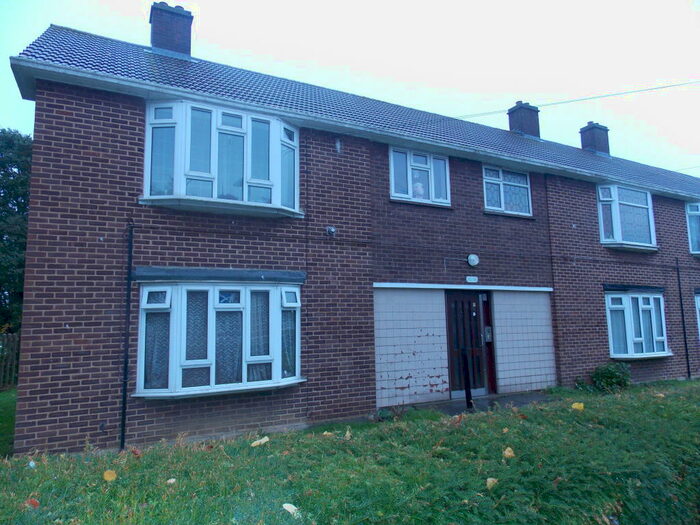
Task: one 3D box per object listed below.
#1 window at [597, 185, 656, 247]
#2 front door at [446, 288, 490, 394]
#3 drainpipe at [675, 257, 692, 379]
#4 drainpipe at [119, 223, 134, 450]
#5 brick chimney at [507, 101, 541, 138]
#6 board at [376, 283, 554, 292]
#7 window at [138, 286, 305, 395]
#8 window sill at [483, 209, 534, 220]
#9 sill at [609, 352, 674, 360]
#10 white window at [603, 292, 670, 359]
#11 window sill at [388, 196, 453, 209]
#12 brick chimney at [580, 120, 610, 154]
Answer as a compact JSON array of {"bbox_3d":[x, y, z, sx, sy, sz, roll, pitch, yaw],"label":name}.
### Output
[{"bbox_3d":[7.350,-1.177,12.013,2.447,1.500,0.302,3,-8,-27],"label":"window"},{"bbox_3d":[2.411,1.646,9.528,1.037,2.125,0.081,3,-8,-27],"label":"front door"},{"bbox_3d":[9.060,1.469,12.650,0.065,3.293,0.075,3,-8,-27],"label":"drainpipe"},{"bbox_3d":[-3.100,0.989,6.480,0.065,3.142,0.075,3,-8,-27],"label":"drainpipe"},{"bbox_3d":[5.832,-4.780,15.530,0.866,1.176,0.584,3,-8,-27],"label":"brick chimney"},{"bbox_3d":[2.509,0.520,9.546,4.712,0.091,0.101,3,-8,-27],"label":"board"},{"bbox_3d":[-1.829,1.114,6.998,2.467,1.561,0.312,3,-8,-27],"label":"window"},{"bbox_3d":[3.562,-1.070,10.370,1.530,0.060,0.131,3,-8,-27],"label":"window sill"},{"bbox_3d":[7.439,2.330,11.576,2.628,0.070,0.332,3,-8,-27],"label":"sill"},{"bbox_3d":[7.393,1.570,11.665,2.457,1.561,0.312,3,-8,-27],"label":"white window"},{"bbox_3d":[1.443,-1.184,9.300,1.530,0.065,0.131,3,-8,-27],"label":"window sill"},{"bbox_3d":[9.042,-4.569,17.148,0.866,1.207,0.604,3,-8,-27],"label":"brick chimney"}]

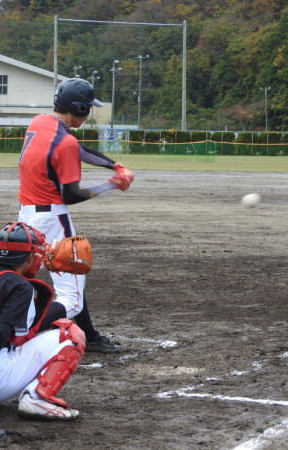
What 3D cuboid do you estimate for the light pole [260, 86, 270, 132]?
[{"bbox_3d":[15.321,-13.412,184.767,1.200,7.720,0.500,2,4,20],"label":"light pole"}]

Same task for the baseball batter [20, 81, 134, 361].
[{"bbox_3d":[-0.426,-0.045,8.868,0.900,1.730,0.780,-1,4,-28],"label":"baseball batter"}]

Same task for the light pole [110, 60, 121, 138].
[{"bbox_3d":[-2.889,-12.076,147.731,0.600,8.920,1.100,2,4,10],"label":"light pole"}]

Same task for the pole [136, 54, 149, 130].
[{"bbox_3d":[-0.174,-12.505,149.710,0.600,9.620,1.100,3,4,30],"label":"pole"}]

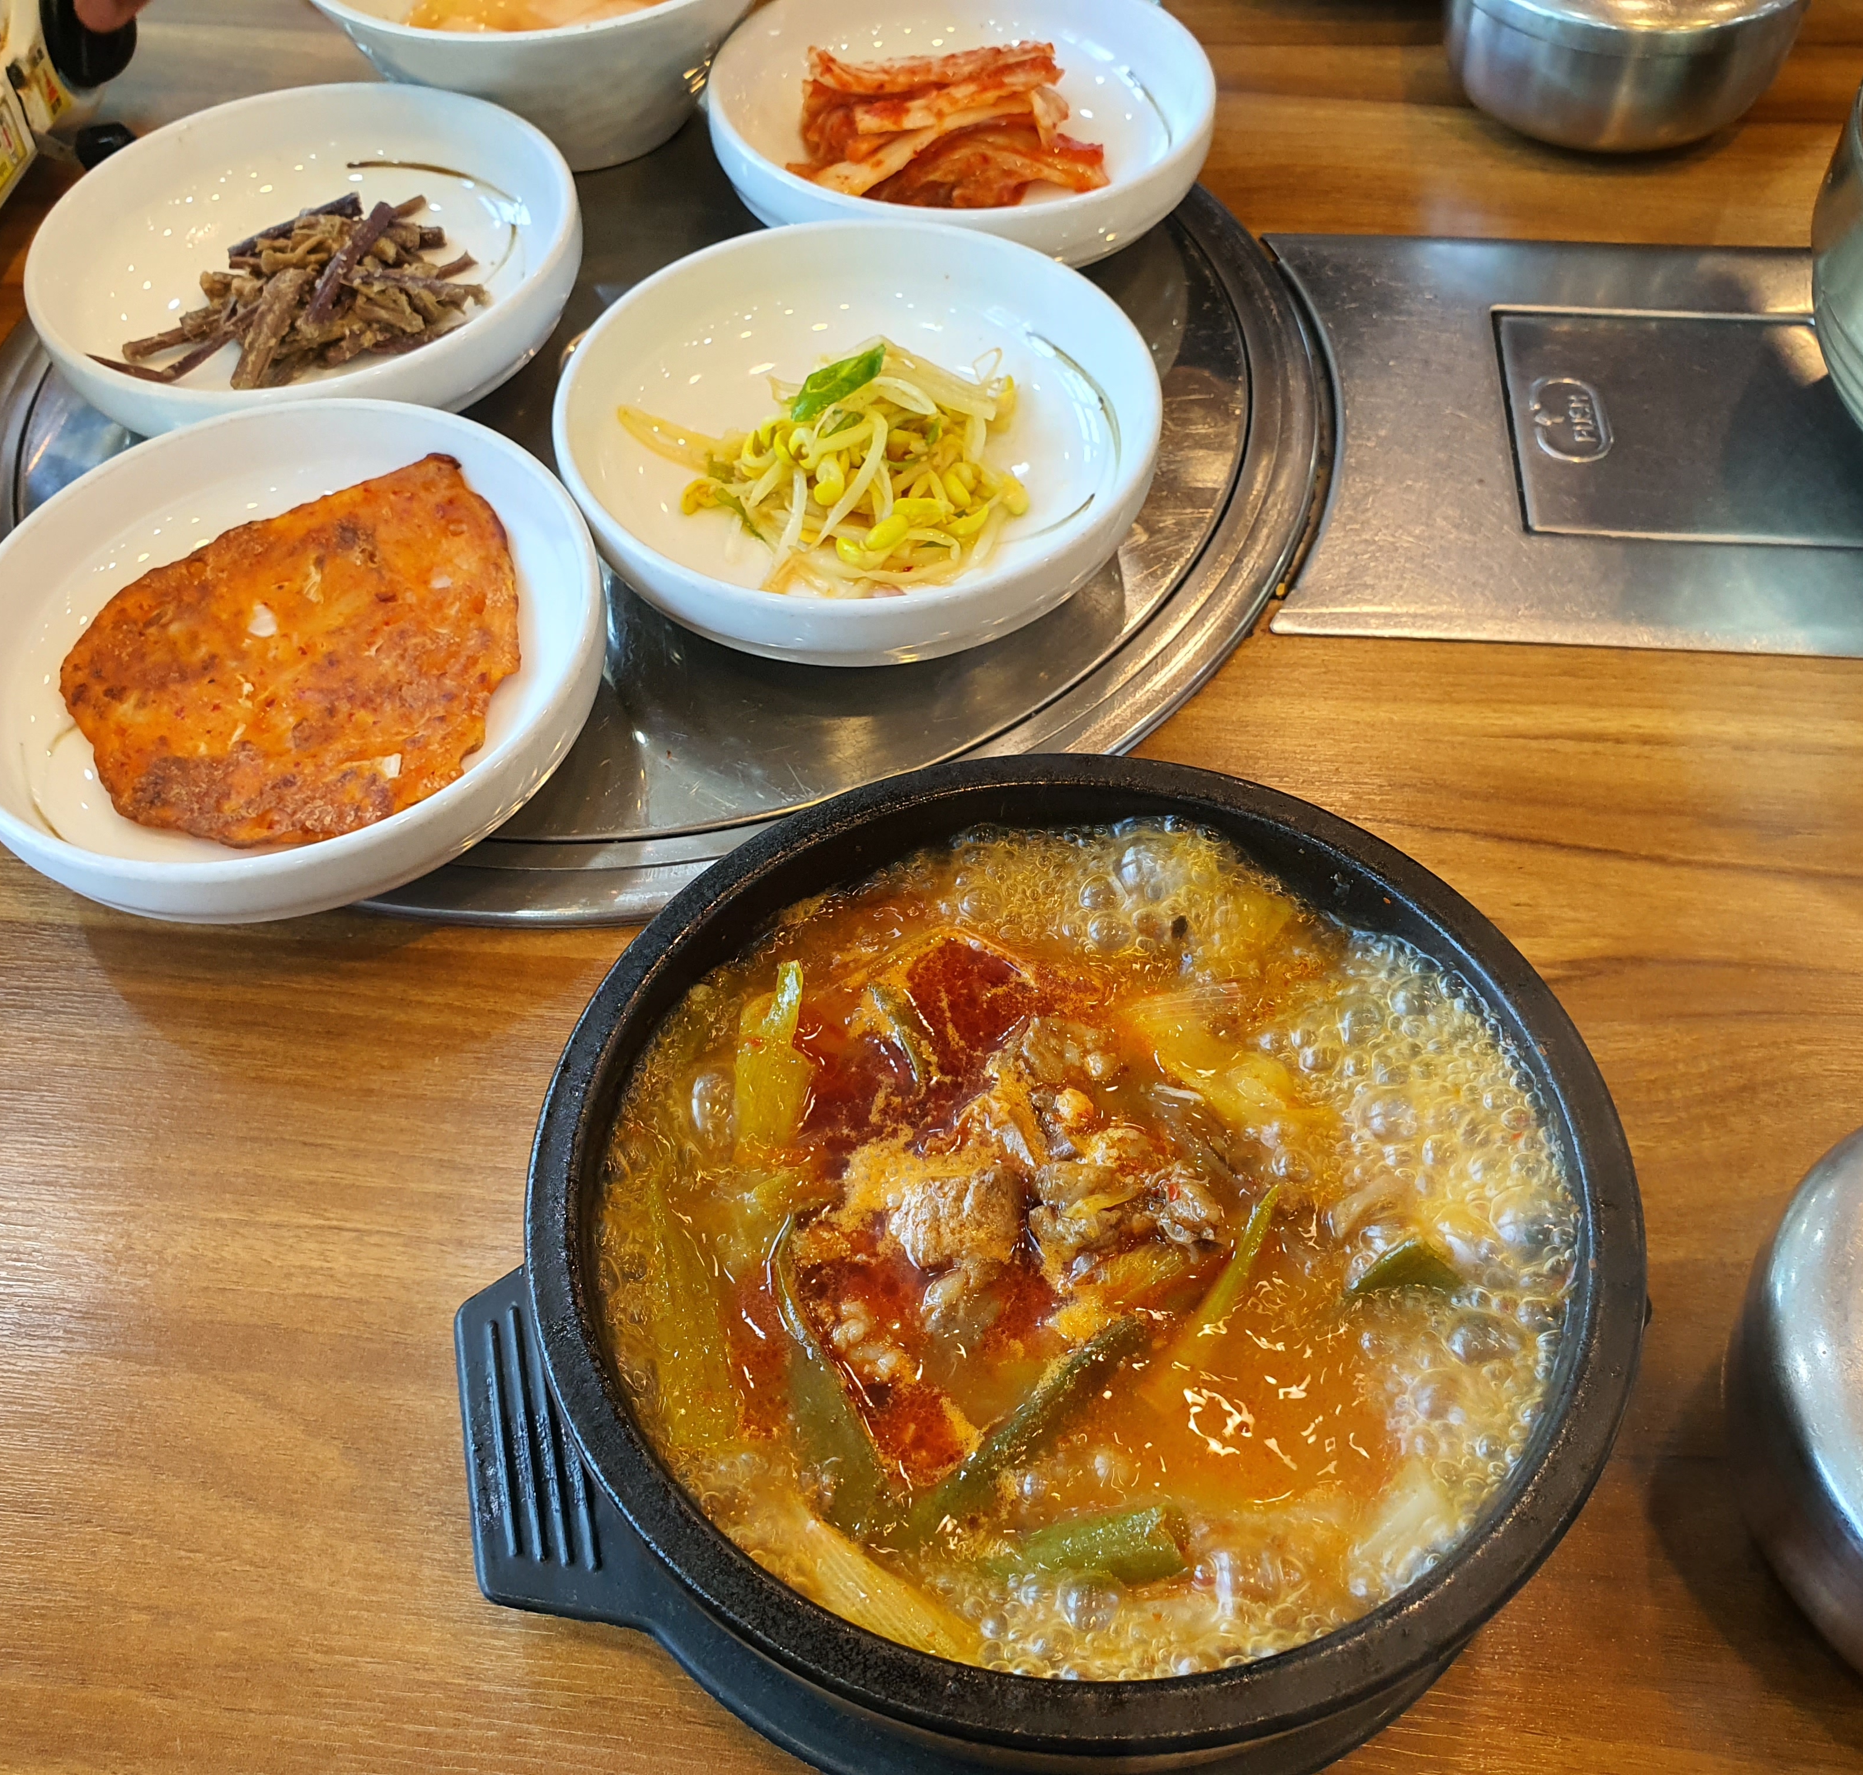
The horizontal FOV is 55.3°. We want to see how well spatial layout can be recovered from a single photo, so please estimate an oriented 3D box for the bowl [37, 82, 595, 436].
[{"bbox_3d":[-0.163,-0.163,0.482,0.142,0.037,0.142,-1,54,0],"label":"bowl"}]

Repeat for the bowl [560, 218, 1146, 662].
[{"bbox_3d":[-0.017,-0.106,0.440,0.143,0.037,0.143,0,54,1],"label":"bowl"}]

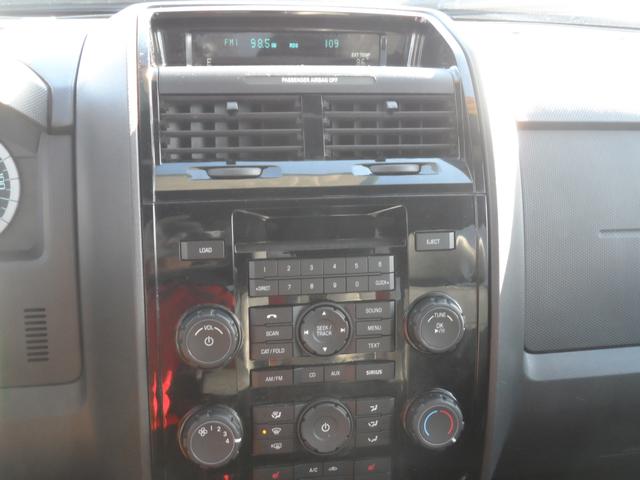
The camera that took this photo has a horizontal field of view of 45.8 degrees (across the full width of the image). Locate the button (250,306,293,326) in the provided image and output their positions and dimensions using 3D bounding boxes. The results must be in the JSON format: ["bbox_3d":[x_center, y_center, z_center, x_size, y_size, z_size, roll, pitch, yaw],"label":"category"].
[{"bbox_3d":[-0.038,0.061,0.601,0.034,0.015,0.005,-1,8,-8],"label":"button"}]

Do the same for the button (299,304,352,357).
[{"bbox_3d":[0.003,0.071,0.603,0.043,0.043,0.015,-1,8,-8],"label":"button"}]

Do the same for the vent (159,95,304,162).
[{"bbox_3d":[-0.071,-0.090,0.610,0.115,0.052,0.025,-1,-3,-8],"label":"vent"}]

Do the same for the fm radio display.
[{"bbox_3d":[-0.030,-0.165,0.660,0.166,0.031,0.010,-1,0,-8],"label":"fm radio display"}]

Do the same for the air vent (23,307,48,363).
[{"bbox_3d":[-0.231,0.077,0.615,0.021,0.045,0.005,-1,6,-8],"label":"air vent"}]

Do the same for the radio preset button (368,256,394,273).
[{"bbox_3d":[0.049,0.020,0.607,0.021,0.013,0.005,-1,8,-8],"label":"radio preset button"}]

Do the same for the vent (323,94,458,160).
[{"bbox_3d":[0.059,-0.093,0.631,0.112,0.052,0.025,-1,-3,-8],"label":"vent"}]

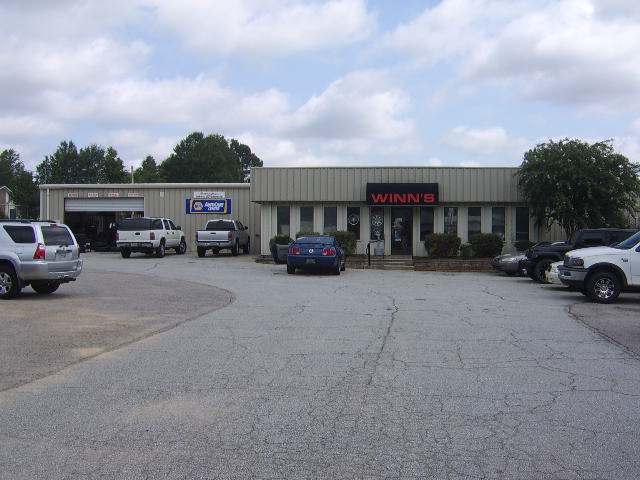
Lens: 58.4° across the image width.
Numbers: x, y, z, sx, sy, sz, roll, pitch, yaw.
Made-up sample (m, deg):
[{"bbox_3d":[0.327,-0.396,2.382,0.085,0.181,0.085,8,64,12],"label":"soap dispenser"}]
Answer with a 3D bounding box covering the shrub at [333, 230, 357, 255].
[{"bbox_3d":[0.980,0.150,26.500,1.250,1.100,1.250,0,1,4],"label":"shrub"}]

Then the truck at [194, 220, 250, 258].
[{"bbox_3d":[-4.790,-0.110,29.000,1.900,1.780,5.300,0,1,3],"label":"truck"}]

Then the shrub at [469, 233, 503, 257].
[{"bbox_3d":[7.550,0.220,26.100,1.580,1.100,1.400,0,1,4],"label":"shrub"}]

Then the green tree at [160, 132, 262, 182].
[{"bbox_3d":[-12.500,-6.000,65.000,11.000,12.400,10.000,0,1,4],"label":"green tree"}]

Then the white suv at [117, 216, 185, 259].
[{"bbox_3d":[-8.370,-0.130,29.200,2.000,1.900,5.750,0,1,3],"label":"white suv"}]

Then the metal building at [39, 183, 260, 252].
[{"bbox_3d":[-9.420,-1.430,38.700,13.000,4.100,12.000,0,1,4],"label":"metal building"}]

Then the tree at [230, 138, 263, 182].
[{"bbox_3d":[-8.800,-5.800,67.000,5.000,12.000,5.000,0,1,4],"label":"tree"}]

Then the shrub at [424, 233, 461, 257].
[{"bbox_3d":[5.610,0.220,26.200,1.650,1.100,1.450,0,1,4],"label":"shrub"}]

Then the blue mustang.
[{"bbox_3d":[-0.040,0.550,22.000,1.880,1.390,4.770,0,1,6],"label":"blue mustang"}]

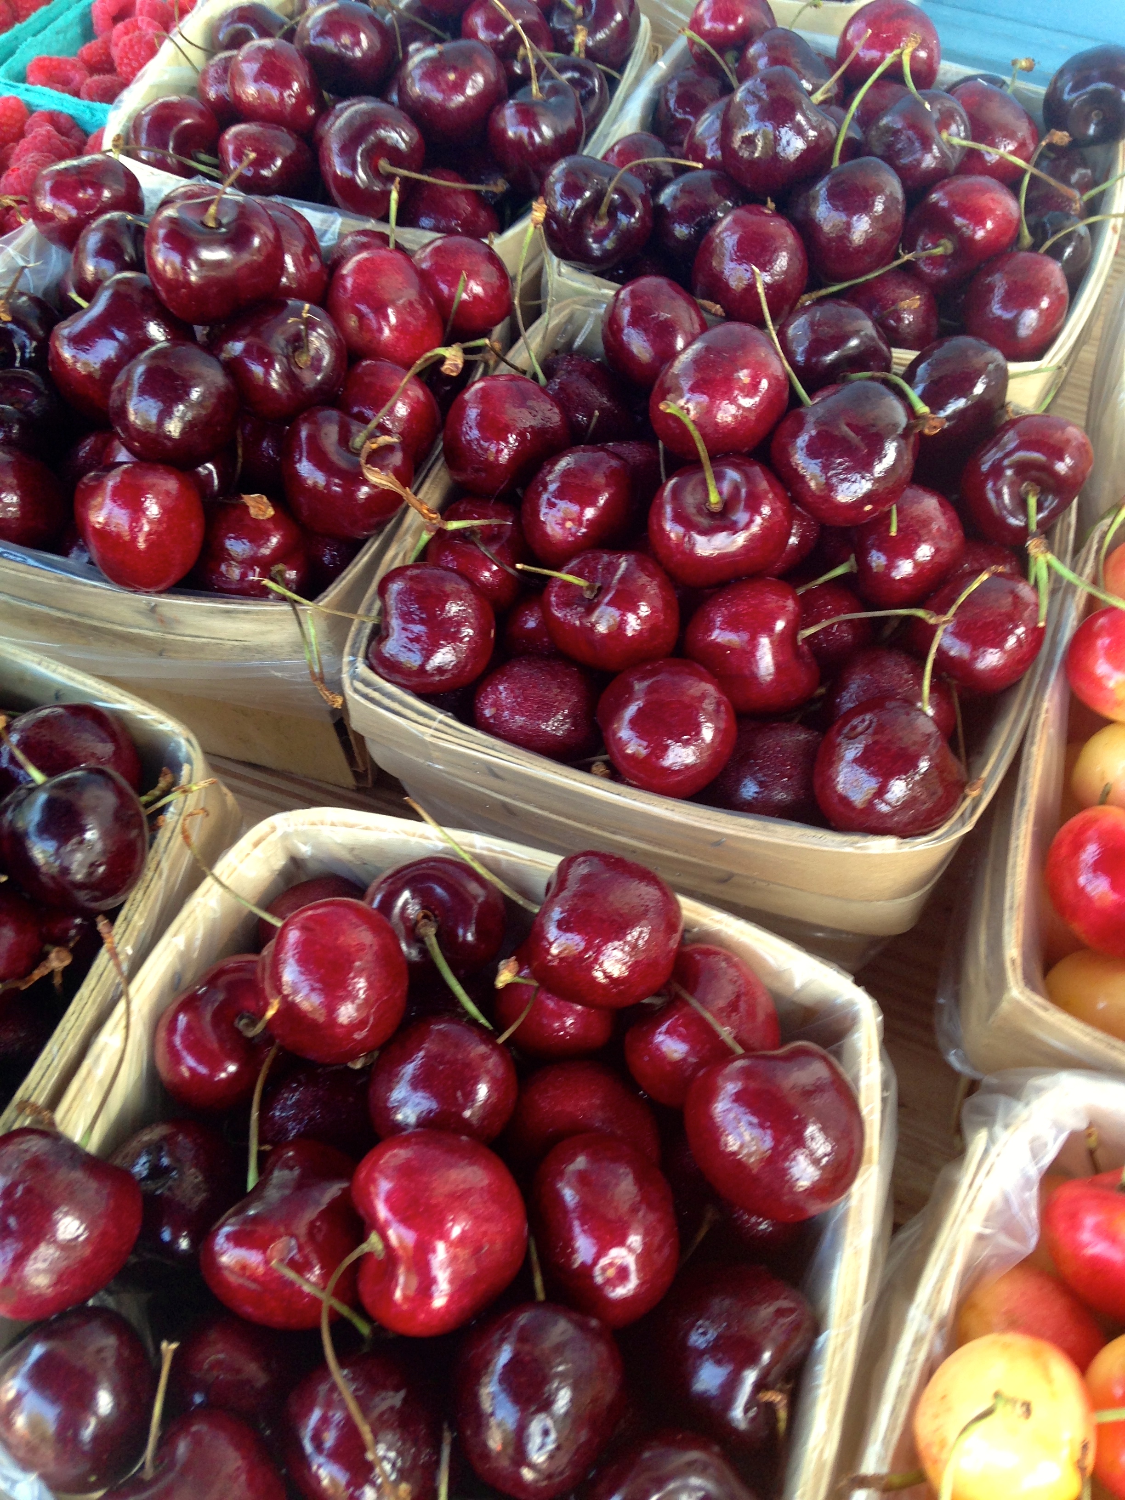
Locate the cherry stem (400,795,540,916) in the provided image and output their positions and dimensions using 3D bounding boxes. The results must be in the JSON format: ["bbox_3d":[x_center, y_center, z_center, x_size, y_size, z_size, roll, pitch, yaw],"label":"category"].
[{"bbox_3d":[-0.016,0.019,0.259,0.034,0.002,0.003,38,90,12],"label":"cherry stem"}]

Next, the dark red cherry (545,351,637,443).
[{"bbox_3d":[0.005,-0.080,0.328,0.025,0.025,0.025,-4,57,0],"label":"dark red cherry"}]

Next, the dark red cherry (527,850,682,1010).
[{"bbox_3d":[0.007,0.031,0.243,0.025,0.025,0.025,25,90,18],"label":"dark red cherry"}]

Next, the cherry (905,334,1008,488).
[{"bbox_3d":[0.086,-0.076,0.313,0.025,0.026,0.026,0,53,0],"label":"cherry"}]

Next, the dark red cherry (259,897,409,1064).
[{"bbox_3d":[-0.038,0.038,0.238,0.025,0.026,0.025,-4,57,0],"label":"dark red cherry"}]

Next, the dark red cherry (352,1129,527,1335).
[{"bbox_3d":[-0.018,0.070,0.208,0.025,0.026,0.029,-6,82,-15],"label":"dark red cherry"}]

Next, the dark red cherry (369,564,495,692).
[{"bbox_3d":[-0.025,-0.024,0.280,0.025,0.025,0.025,6,90,-6],"label":"dark red cherry"}]

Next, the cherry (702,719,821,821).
[{"bbox_3d":[0.039,0.005,0.274,0.025,0.024,0.025,-4,57,0],"label":"cherry"}]

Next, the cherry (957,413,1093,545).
[{"bbox_3d":[0.091,-0.053,0.282,0.024,0.028,0.024,53,25,-6],"label":"cherry"}]

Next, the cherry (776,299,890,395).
[{"bbox_3d":[0.062,-0.091,0.326,0.026,0.024,0.025,0,53,0],"label":"cherry"}]

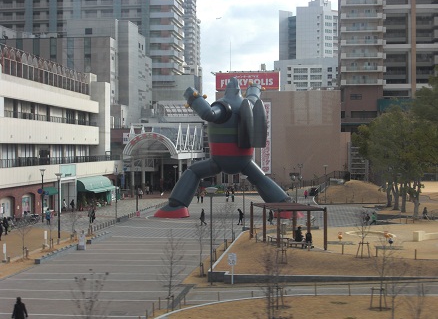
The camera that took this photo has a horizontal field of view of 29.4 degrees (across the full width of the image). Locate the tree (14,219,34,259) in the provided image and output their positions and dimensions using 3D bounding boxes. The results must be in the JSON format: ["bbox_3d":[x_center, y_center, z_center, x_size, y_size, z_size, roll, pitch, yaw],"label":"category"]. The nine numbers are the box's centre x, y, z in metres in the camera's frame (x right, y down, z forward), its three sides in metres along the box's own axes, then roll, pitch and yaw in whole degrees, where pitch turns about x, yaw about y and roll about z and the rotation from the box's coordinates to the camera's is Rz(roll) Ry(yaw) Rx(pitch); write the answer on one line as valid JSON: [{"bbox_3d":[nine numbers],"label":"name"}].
[{"bbox_3d":[-13.115,5.403,56.272,1.400,2.700,1.350,0,1,0],"label":"tree"}]

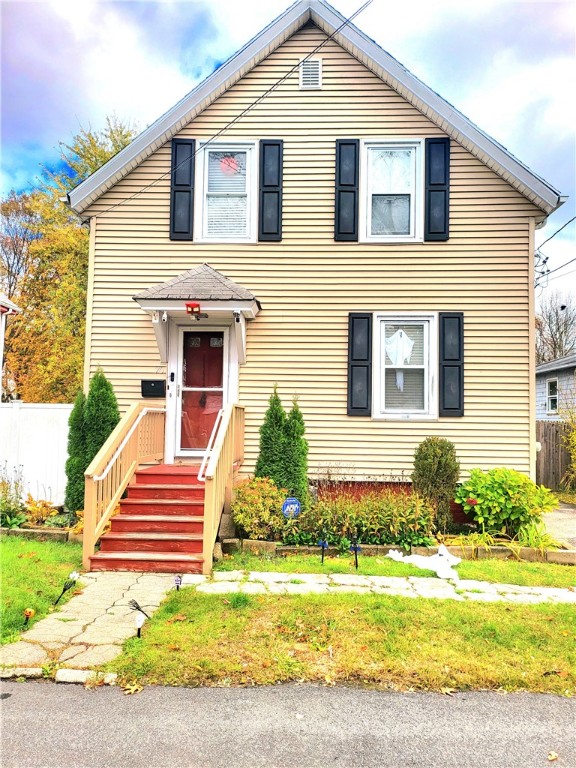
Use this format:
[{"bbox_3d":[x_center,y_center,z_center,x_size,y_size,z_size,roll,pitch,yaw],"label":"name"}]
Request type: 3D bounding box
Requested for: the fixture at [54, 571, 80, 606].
[{"bbox_3d":[-2.000,1.849,4.802,0.110,0.352,0.090,33,-1,4],"label":"fixture"}]

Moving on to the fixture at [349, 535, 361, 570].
[{"bbox_3d":[0.704,1.767,5.550,0.105,0.360,0.070,1,-4,1],"label":"fixture"}]

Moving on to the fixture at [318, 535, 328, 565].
[{"bbox_3d":[0.410,1.915,6.152,0.116,0.336,0.100,1,-3,2],"label":"fixture"}]

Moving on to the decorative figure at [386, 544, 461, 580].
[{"bbox_3d":[1.425,1.877,5.600,0.780,0.240,0.480,1,-4,1],"label":"decorative figure"}]

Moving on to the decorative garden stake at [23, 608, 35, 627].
[{"bbox_3d":[-1.998,1.798,4.100,0.085,0.135,0.080,1,-4,-10],"label":"decorative garden stake"}]

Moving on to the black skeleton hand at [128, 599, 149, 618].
[{"bbox_3d":[-1.249,1.913,4.518,0.230,0.080,0.050,42,0,4],"label":"black skeleton hand"}]

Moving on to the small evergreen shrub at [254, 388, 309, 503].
[{"bbox_3d":[-0.089,1.029,7.689,0.779,1.926,0.560,1,-3,2],"label":"small evergreen shrub"}]

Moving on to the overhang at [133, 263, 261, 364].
[{"bbox_3d":[-1.308,-1.126,7.950,1.770,1.580,0.850,1,-3,2],"label":"overhang"}]

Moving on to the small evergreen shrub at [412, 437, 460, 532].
[{"bbox_3d":[2.106,1.400,7.540,0.665,1.294,0.620,1,-3,2],"label":"small evergreen shrub"}]

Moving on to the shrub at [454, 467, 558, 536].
[{"bbox_3d":[2.872,1.545,7.000,1.320,0.900,1.120,1,-4,1],"label":"shrub"}]

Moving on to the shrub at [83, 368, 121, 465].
[{"bbox_3d":[-2.720,0.848,7.850,0.560,2.180,0.560,1,-4,1],"label":"shrub"}]

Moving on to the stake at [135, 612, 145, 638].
[{"bbox_3d":[-1.153,1.875,4.135,0.074,0.198,0.060,1,-3,2],"label":"stake"}]

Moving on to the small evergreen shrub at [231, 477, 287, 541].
[{"bbox_3d":[-0.374,1.578,6.750,0.720,0.820,0.700,1,-4,1],"label":"small evergreen shrub"}]

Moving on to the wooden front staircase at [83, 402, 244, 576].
[{"bbox_3d":[-1.447,1.181,7.002,1.410,1.835,2.530,1,-3,2],"label":"wooden front staircase"}]

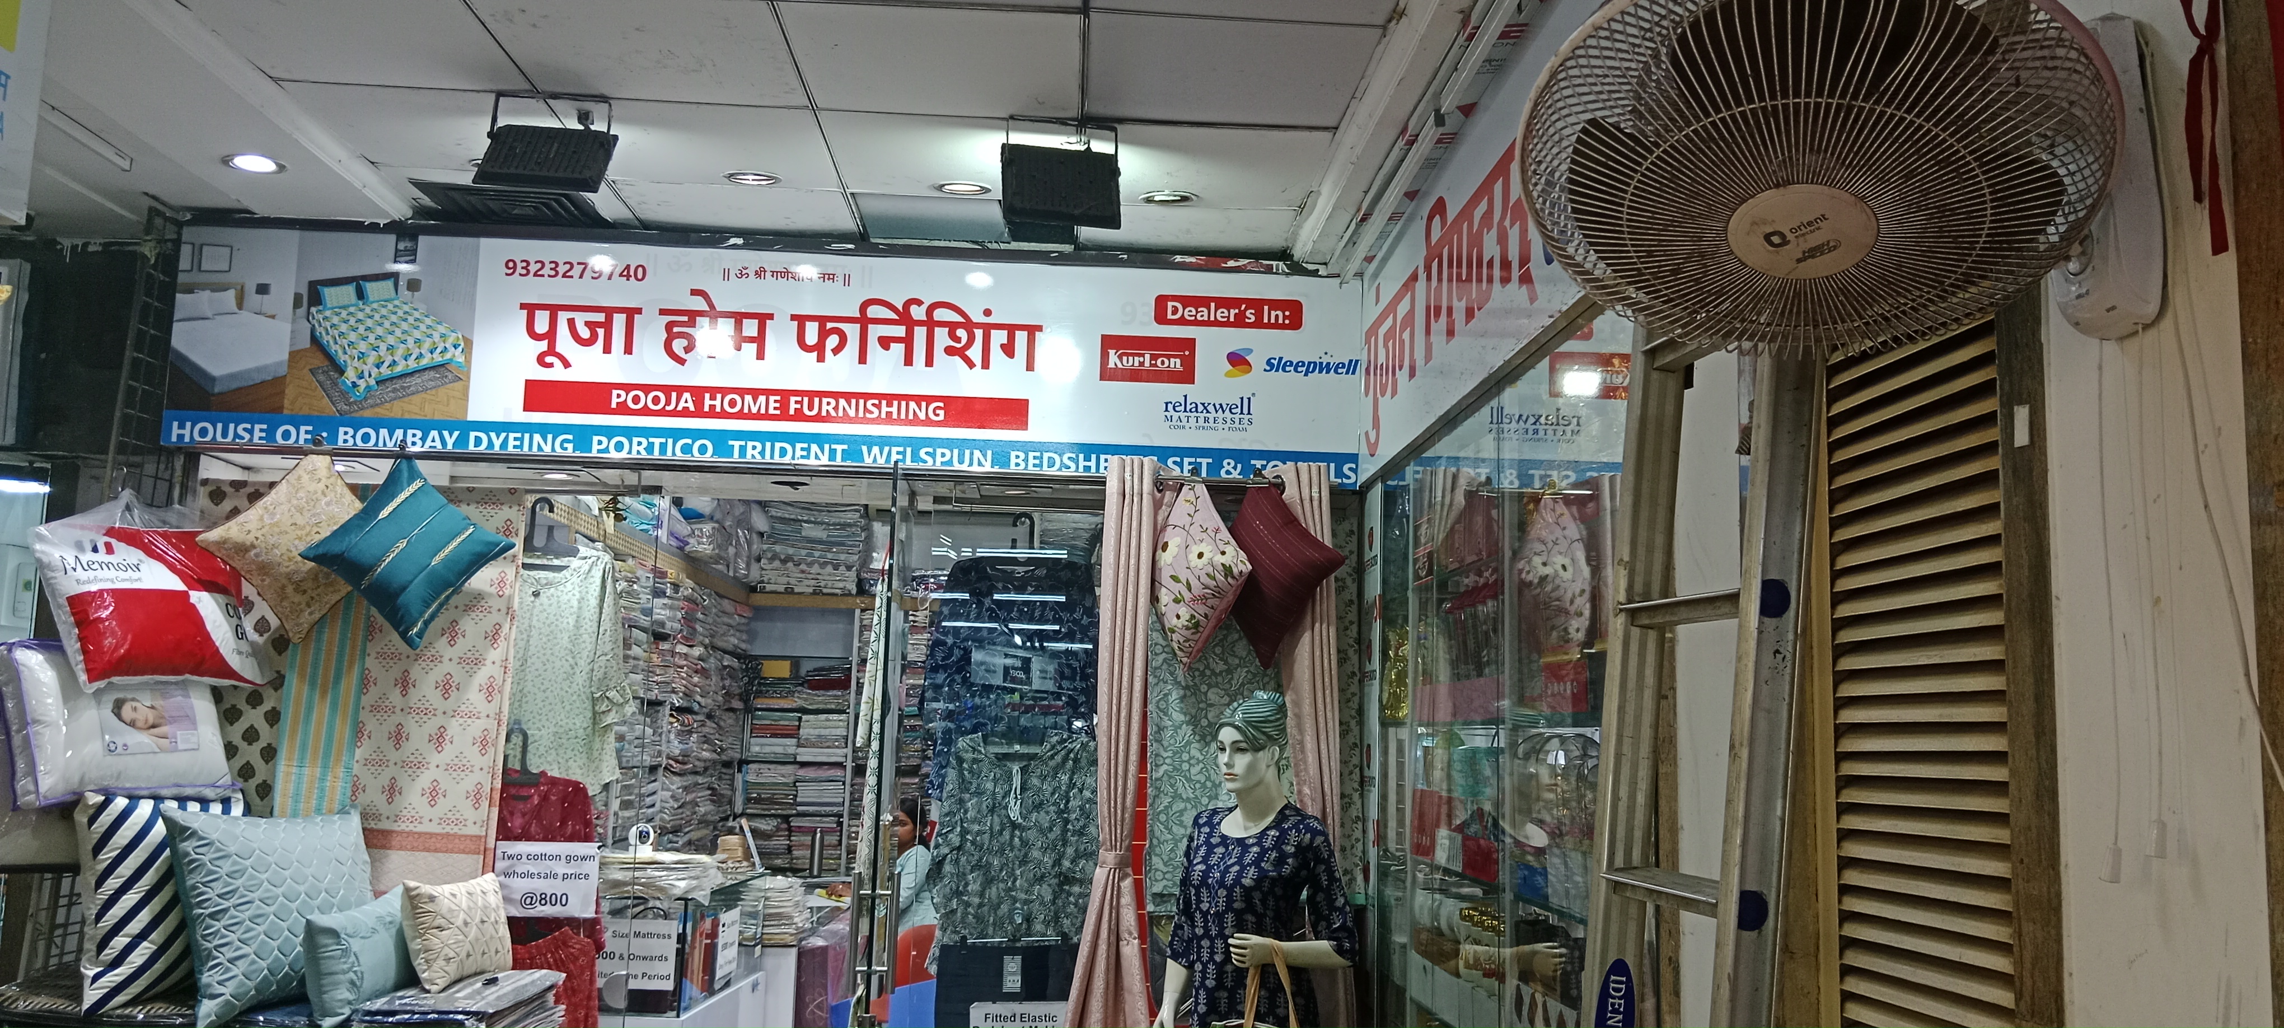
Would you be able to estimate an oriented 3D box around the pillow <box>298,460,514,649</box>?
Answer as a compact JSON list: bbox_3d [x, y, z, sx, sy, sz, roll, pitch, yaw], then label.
[{"bbox_3d":[-1.941,0.104,3.983,0.390,0.390,0.120,44,-14,-2],"label":"pillow"}]

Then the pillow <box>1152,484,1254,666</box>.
[{"bbox_3d":[0.135,0.169,4.132,0.100,0.380,0.380,10,-57,-42],"label":"pillow"}]

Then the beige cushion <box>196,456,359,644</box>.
[{"bbox_3d":[-2.253,0.098,4.047,0.385,0.385,0.120,-43,2,-14],"label":"beige cushion"}]

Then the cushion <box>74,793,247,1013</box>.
[{"bbox_3d":[-2.195,0.869,3.400,0.130,0.450,0.450,-13,-13,15],"label":"cushion"}]

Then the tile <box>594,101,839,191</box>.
[{"bbox_3d":[-1.077,-0.915,3.698,0.618,0.015,0.518,2,-9,-3],"label":"tile"}]

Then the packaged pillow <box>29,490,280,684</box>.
[{"bbox_3d":[-2.433,0.218,3.720,0.150,0.410,0.530,-16,-6,24],"label":"packaged pillow"}]

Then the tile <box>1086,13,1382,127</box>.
[{"bbox_3d":[0.171,-0.949,3.252,0.601,0.015,0.514,2,-9,-3],"label":"tile"}]

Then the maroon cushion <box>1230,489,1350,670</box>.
[{"bbox_3d":[0.343,0.170,4.164,0.385,0.385,0.120,43,-1,13],"label":"maroon cushion"}]

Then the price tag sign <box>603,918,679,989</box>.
[{"bbox_3d":[-1.520,1.303,4.450,0.297,0.210,0.004,2,-9,-5],"label":"price tag sign"}]

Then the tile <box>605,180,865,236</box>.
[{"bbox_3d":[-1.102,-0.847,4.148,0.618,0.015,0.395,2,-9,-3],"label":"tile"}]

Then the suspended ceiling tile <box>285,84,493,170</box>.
[{"bbox_3d":[-1.677,-0.937,3.667,0.585,0.015,0.518,2,-9,-3],"label":"suspended ceiling tile"}]

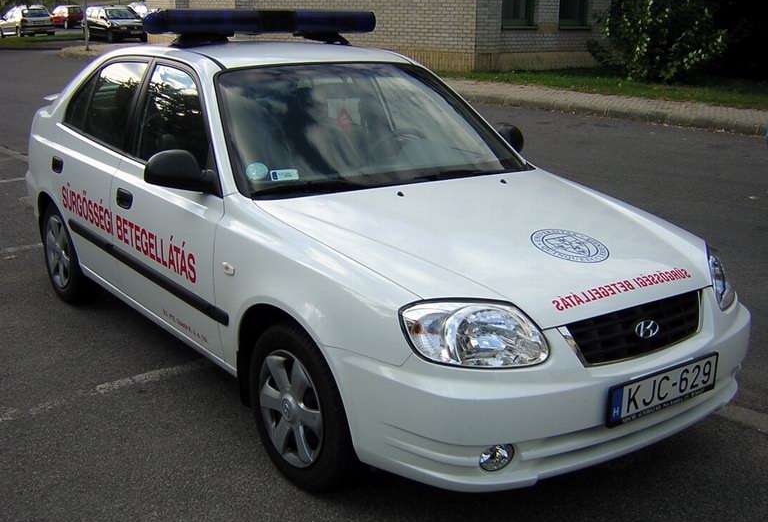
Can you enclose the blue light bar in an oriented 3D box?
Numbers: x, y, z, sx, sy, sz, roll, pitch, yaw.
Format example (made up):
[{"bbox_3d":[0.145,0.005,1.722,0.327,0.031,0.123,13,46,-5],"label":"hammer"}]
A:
[{"bbox_3d":[-0.596,-1.150,3.852,1.240,0.120,0.270,-9,18,-36],"label":"blue light bar"}]

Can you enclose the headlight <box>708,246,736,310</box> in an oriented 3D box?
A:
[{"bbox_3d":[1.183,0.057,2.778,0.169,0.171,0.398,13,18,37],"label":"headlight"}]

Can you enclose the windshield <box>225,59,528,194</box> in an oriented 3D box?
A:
[{"bbox_3d":[-0.071,-0.581,3.335,1.380,0.140,0.740,-9,51,-36],"label":"windshield"}]

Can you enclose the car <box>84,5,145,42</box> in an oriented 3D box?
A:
[{"bbox_3d":[-11.810,-10.399,35.000,1.690,1.440,4.250,-7,17,-30],"label":"car"}]

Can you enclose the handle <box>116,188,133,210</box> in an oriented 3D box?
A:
[{"bbox_3d":[-1.109,-0.265,3.419,0.040,0.090,0.160,-9,18,-36],"label":"handle"}]

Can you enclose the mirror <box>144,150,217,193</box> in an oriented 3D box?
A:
[{"bbox_3d":[-0.729,-0.321,2.861,0.230,0.155,0.150,-9,18,-36],"label":"mirror"}]

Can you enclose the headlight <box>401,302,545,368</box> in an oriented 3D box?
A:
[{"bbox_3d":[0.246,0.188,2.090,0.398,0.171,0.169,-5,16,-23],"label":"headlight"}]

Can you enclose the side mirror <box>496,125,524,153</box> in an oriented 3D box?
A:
[{"bbox_3d":[0.609,-0.567,3.861,0.230,0.155,0.150,-9,18,-36],"label":"side mirror"}]

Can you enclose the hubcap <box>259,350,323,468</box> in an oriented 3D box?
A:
[{"bbox_3d":[-0.296,0.473,2.556,0.060,0.385,0.385,-9,18,-36],"label":"hubcap"}]

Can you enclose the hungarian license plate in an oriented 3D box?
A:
[{"bbox_3d":[0.816,0.380,2.342,0.530,0.128,0.022,-9,16,-36],"label":"hungarian license plate"}]

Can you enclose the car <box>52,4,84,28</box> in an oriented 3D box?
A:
[{"bbox_3d":[-20.640,-16.039,52.500,1.640,1.420,3.850,-8,18,-32],"label":"car"}]

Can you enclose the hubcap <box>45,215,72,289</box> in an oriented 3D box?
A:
[{"bbox_3d":[-1.806,-0.046,4.425,0.060,0.385,0.385,-9,18,-36],"label":"hubcap"}]

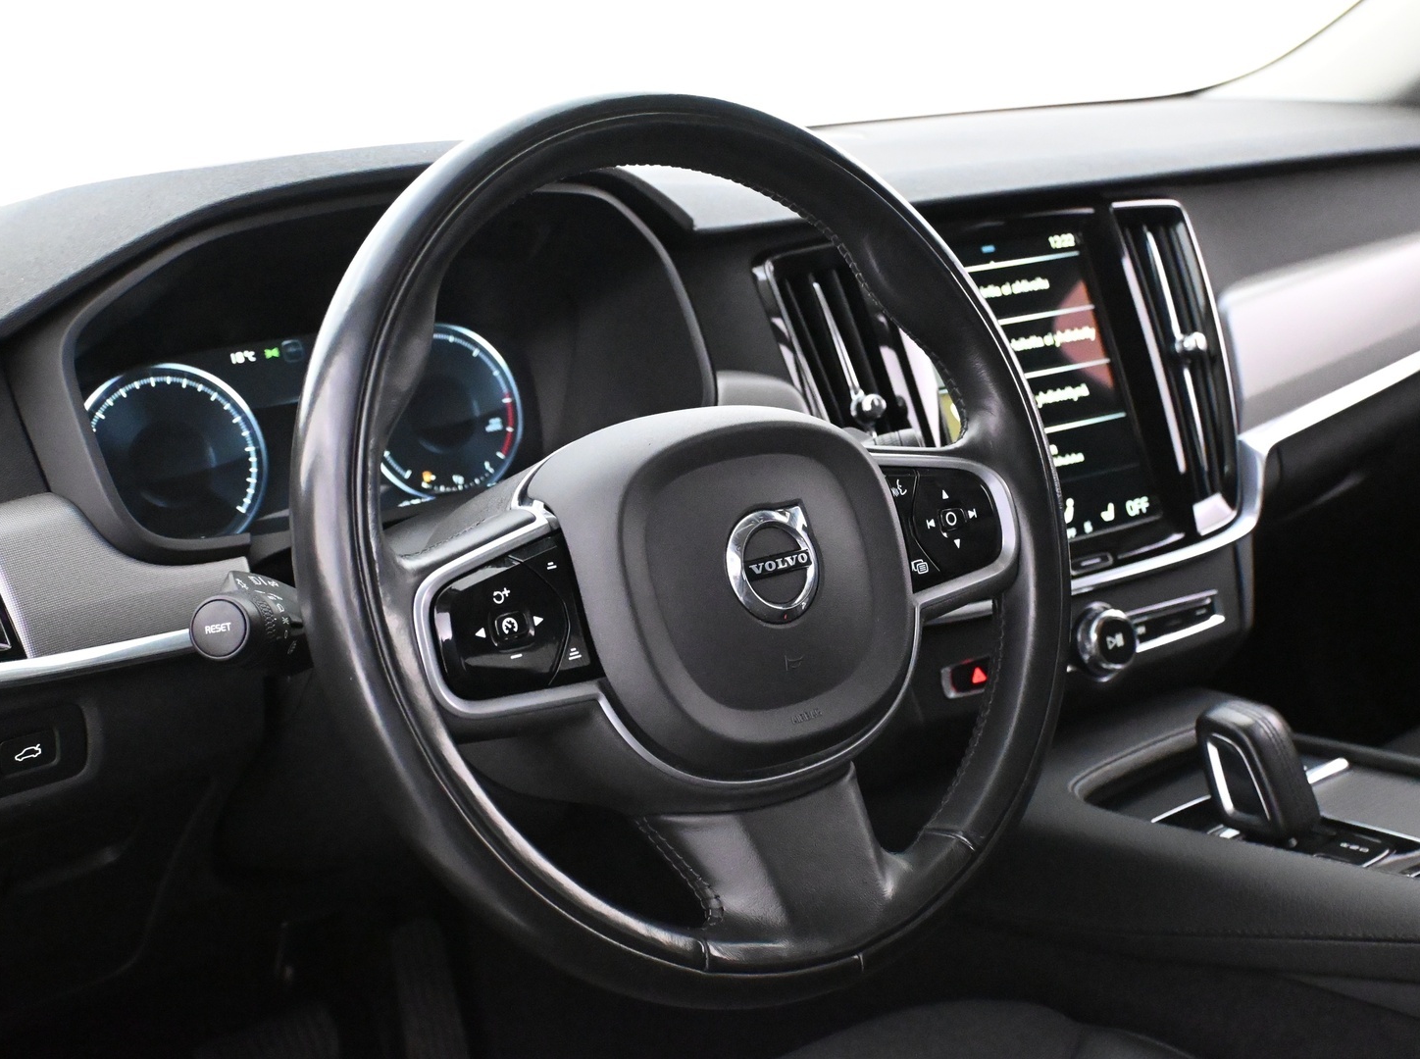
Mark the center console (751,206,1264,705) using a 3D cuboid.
[{"bbox_3d":[0.182,-0.042,1.106,0.360,0.275,0.110,-13,-1,-36],"label":"center console"}]

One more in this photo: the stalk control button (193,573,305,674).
[{"bbox_3d":[-0.179,0.037,0.708,0.040,0.040,0.055,4,8,14],"label":"stalk control button"}]

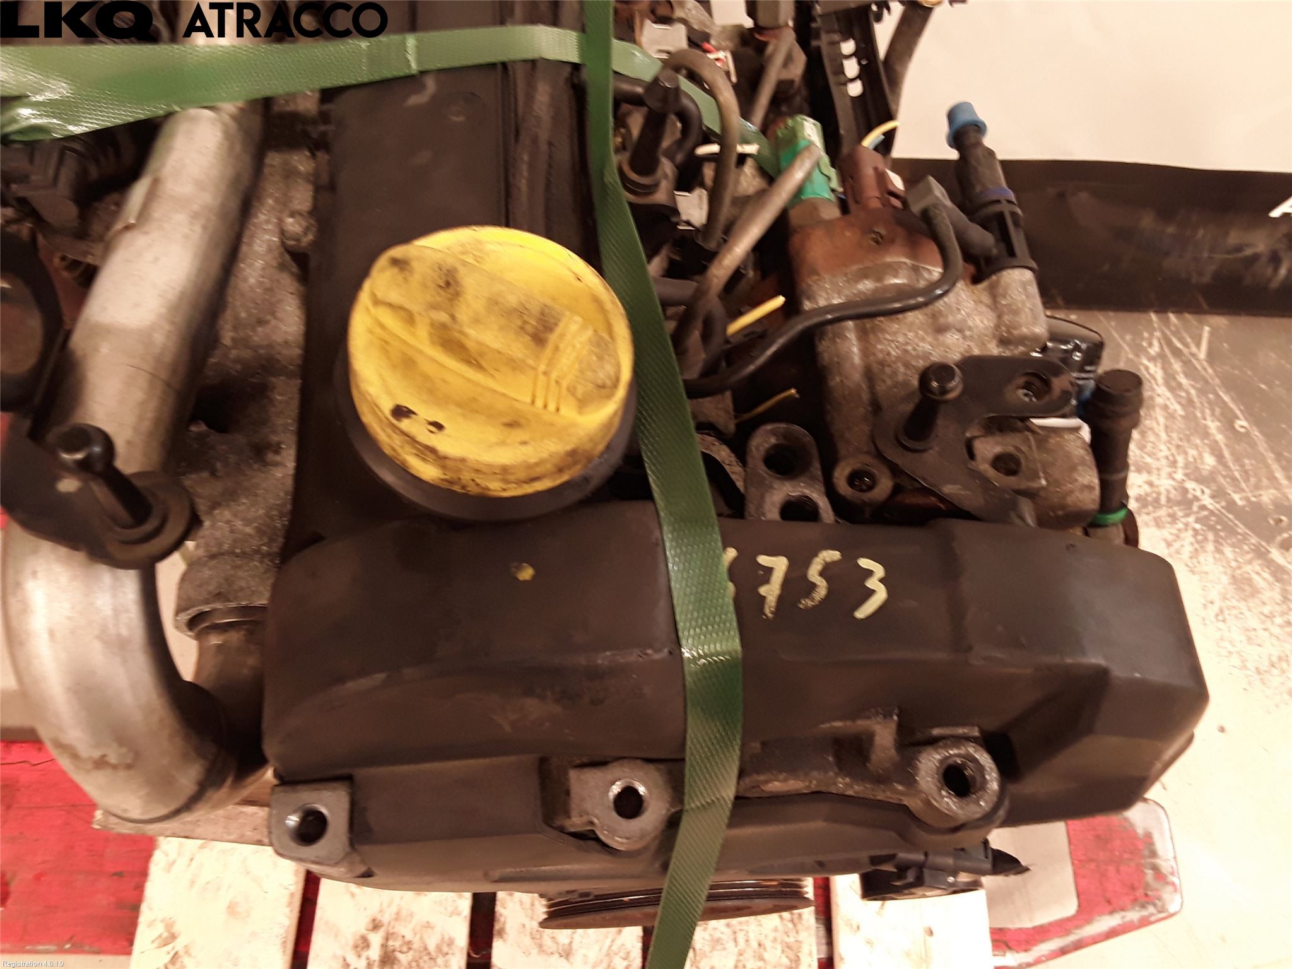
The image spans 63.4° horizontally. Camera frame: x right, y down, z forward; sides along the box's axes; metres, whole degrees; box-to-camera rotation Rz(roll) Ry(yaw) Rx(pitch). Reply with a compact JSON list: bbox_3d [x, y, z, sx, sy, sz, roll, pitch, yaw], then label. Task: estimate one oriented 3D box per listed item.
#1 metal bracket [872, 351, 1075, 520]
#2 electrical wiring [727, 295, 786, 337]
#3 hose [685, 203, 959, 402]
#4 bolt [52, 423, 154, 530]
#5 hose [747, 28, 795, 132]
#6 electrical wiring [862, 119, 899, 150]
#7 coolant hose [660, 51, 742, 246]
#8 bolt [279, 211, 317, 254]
[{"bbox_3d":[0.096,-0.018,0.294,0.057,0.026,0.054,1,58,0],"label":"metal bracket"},{"bbox_3d":[0.037,-0.057,0.355,0.024,0.003,0.003,-32,60,10],"label":"electrical wiring"},{"bbox_3d":[0.052,-0.059,0.335,0.090,0.032,0.066,1,58,0],"label":"hose"},{"bbox_3d":[-0.142,-0.002,0.275,0.013,0.036,0.013,1,58,0],"label":"bolt"},{"bbox_3d":[0.051,-0.164,0.425,0.009,0.046,0.009,9,32,-12],"label":"hose"},{"bbox_3d":[0.080,-0.120,0.358,0.016,0.006,0.004,-38,55,27],"label":"electrical wiring"},{"bbox_3d":[0.019,-0.123,0.385,0.029,0.042,0.075,1,58,0],"label":"coolant hose"},{"bbox_3d":[-0.130,-0.094,0.390,0.014,0.009,0.014,1,58,0],"label":"bolt"}]

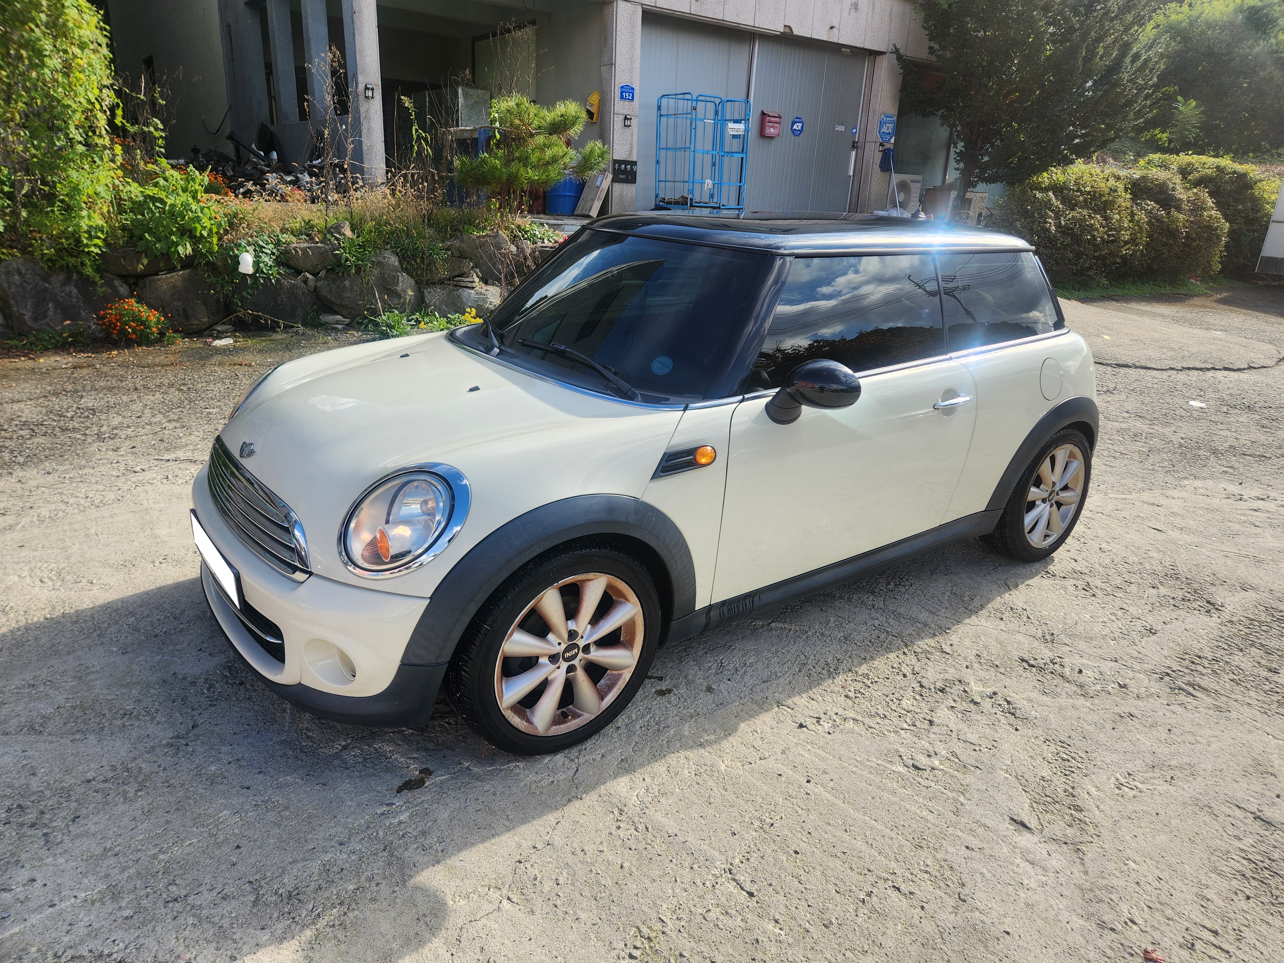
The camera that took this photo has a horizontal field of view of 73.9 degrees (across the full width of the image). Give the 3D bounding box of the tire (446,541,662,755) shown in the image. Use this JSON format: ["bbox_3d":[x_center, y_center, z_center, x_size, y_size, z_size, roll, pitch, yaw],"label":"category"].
[{"bbox_3d":[-0.240,0.448,2.401,0.615,0.615,0.208,-12,23,-35],"label":"tire"}]

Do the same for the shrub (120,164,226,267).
[{"bbox_3d":[-4.471,-2.548,8.100,0.980,0.920,0.850,-12,24,-34],"label":"shrub"}]

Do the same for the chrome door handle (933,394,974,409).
[{"bbox_3d":[1.128,-0.284,3.070,0.215,0.040,0.050,-12,23,-35],"label":"chrome door handle"}]

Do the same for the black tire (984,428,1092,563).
[{"bbox_3d":[1.751,0.037,3.798,0.615,0.615,0.208,-12,23,-35],"label":"black tire"}]

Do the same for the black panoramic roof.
[{"bbox_3d":[0.703,-1.030,3.552,1.620,0.115,1.180,-12,23,-35],"label":"black panoramic roof"}]

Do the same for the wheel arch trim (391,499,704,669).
[{"bbox_3d":[-0.223,0.237,2.261,0.880,0.430,0.130,-12,23,-35],"label":"wheel arch trim"}]

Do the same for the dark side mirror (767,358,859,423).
[{"bbox_3d":[0.504,-0.254,2.547,0.160,0.190,0.225,-12,23,-35],"label":"dark side mirror"}]

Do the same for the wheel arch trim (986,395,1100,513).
[{"bbox_3d":[1.729,-0.175,3.658,0.940,0.430,0.160,-12,23,-35],"label":"wheel arch trim"}]

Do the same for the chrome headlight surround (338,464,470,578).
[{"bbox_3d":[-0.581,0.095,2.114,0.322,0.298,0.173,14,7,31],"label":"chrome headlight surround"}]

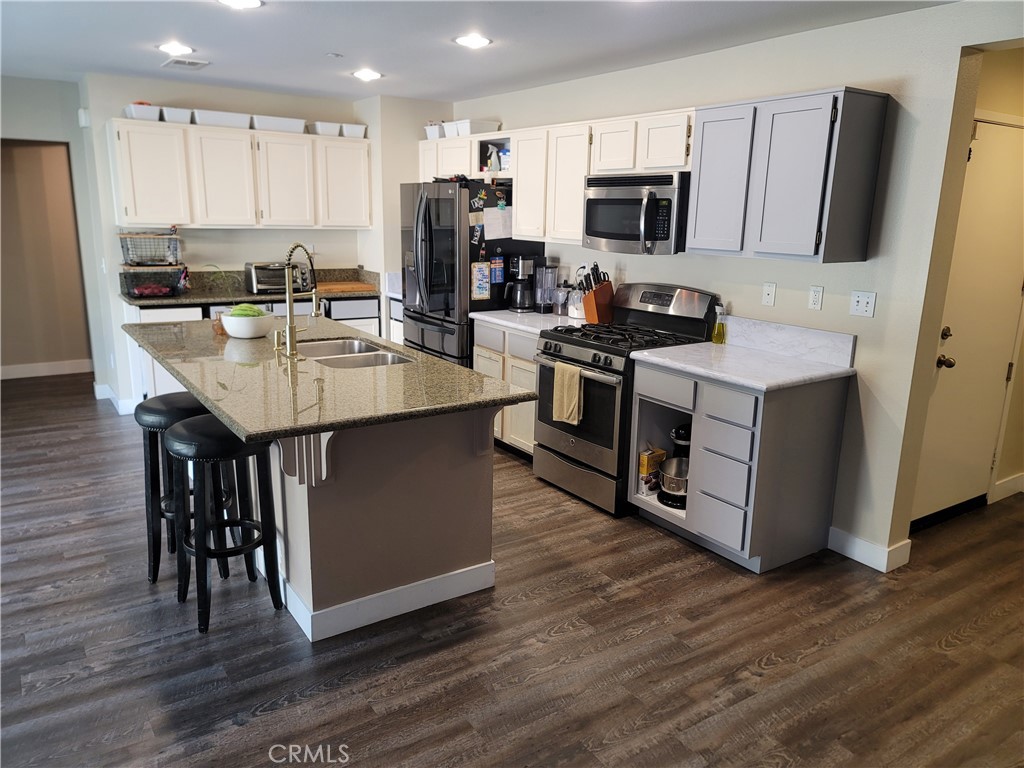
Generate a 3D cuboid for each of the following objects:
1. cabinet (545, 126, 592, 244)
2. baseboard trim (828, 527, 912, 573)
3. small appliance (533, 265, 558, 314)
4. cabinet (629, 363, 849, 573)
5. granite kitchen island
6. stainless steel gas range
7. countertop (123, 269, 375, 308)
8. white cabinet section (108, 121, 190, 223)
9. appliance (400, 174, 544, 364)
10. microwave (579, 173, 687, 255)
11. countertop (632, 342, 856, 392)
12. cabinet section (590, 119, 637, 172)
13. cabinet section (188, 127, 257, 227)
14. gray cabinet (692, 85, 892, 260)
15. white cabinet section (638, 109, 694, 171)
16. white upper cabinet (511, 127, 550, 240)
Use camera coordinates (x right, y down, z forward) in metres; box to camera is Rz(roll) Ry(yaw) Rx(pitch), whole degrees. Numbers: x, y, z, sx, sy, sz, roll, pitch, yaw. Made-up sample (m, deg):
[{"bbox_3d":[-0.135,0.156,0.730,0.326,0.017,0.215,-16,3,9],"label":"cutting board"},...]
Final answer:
[{"bbox_3d":[0.464,-1.226,4.551,0.338,0.704,0.403,-7,16,-34],"label":"cabinet"},{"bbox_3d":[1.762,0.795,3.650,0.202,0.115,0.304,-7,16,-34],"label":"baseboard trim"},{"bbox_3d":[0.226,-0.669,5.207,0.150,0.333,0.140,-7,16,-34],"label":"small appliance"},{"bbox_3d":[1.112,0.351,3.776,0.639,0.889,0.813,-7,16,-34],"label":"cabinet"},{"bbox_3d":[-1.071,0.297,3.706,1.138,0.916,2.455,-7,16,-34],"label":"granite kitchen island"},{"bbox_3d":[0.614,0.033,4.363,0.715,1.215,0.753,-7,16,-34],"label":"stainless steel gas range"},{"bbox_3d":[-1.956,-0.747,5.689,1.827,0.181,0.569,-7,16,-34],"label":"countertop"},{"bbox_3d":[-2.624,-1.512,5.380,0.473,0.717,0.347,-7,16,-34],"label":"white cabinet section"},{"bbox_3d":[-0.326,-0.560,5.432,0.745,1.745,0.860,-7,16,-34],"label":"appliance"},{"bbox_3d":[0.776,-0.964,4.192,0.440,0.423,0.756,-7,16,-34],"label":"microwave"},{"bbox_3d":[1.115,-0.100,3.672,0.651,0.040,0.850,-7,16,-34],"label":"countertop"},{"bbox_3d":[0.712,-1.381,4.336,0.346,0.307,0.402,-7,16,-34],"label":"cabinet section"},{"bbox_3d":[-2.235,-1.562,5.642,0.470,0.717,0.347,-7,16,-34],"label":"cabinet section"},{"bbox_3d":[1.236,-0.950,3.456,0.338,0.704,0.787,-7,16,-34],"label":"gray cabinet"},{"bbox_3d":[0.939,-1.300,4.013,0.346,0.307,0.404,-7,16,-34],"label":"white cabinet section"},{"bbox_3d":[0.246,-1.304,4.861,0.338,0.704,0.389,-7,16,-34],"label":"white upper cabinet"}]

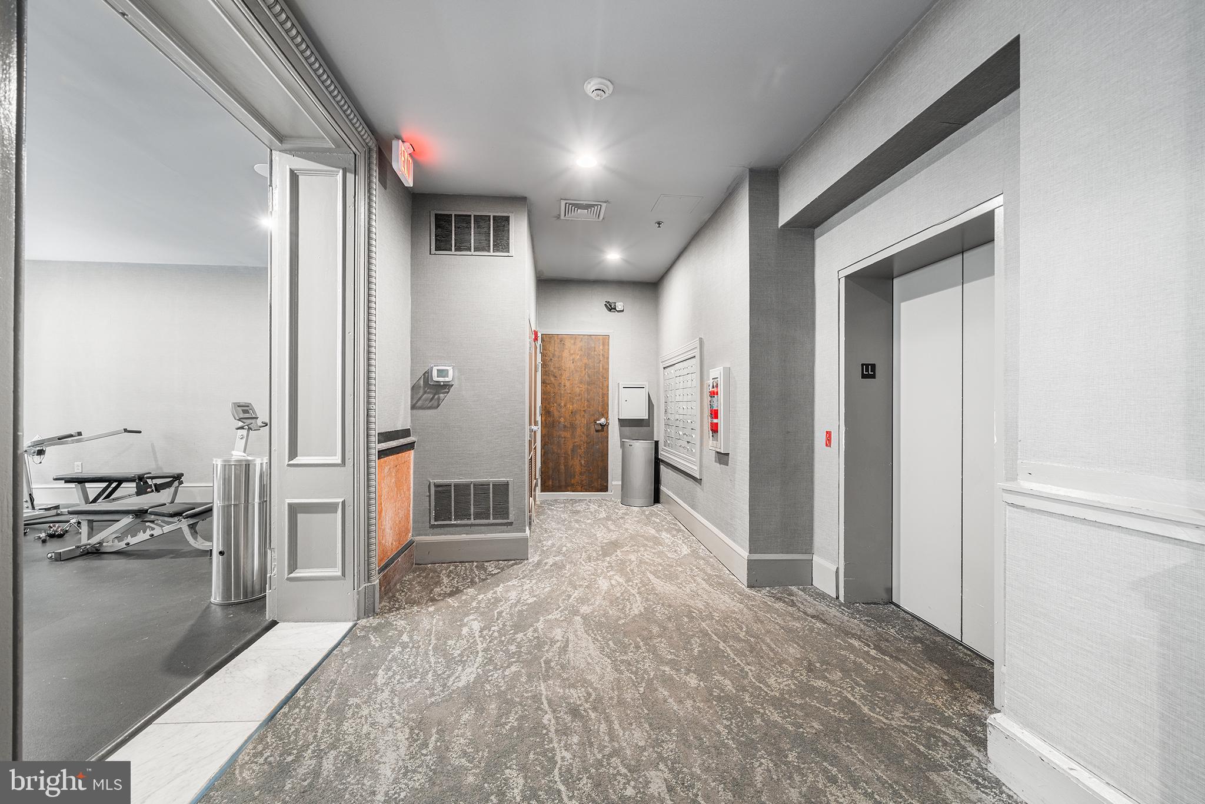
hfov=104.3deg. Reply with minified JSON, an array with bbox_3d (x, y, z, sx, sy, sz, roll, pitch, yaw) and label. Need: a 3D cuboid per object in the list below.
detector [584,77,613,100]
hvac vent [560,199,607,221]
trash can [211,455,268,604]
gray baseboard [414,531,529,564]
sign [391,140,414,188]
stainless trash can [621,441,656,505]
[{"bbox_3d":[-0.019,-1.645,2.497,0.155,0.055,0.155,0,0,-6],"label":"detector"},{"bbox_3d":[-0.173,-1.661,4.123,0.390,0.030,0.400,0,0,-6],"label":"hvac vent"},{"bbox_3d":[-2.432,0.852,3.185,0.350,0.915,0.350,0,0,-6],"label":"trash can"},{"bbox_3d":[-1.066,1.200,3.849,0.905,0.220,0.022,0,0,-6],"label":"gray baseboard"},{"bbox_3d":[-1.302,-1.561,3.074,0.050,0.188,0.280,0,0,-6],"label":"sign"},{"bbox_3d":[0.464,0.900,5.999,0.420,0.810,0.390,0,0,0],"label":"stainless trash can"}]

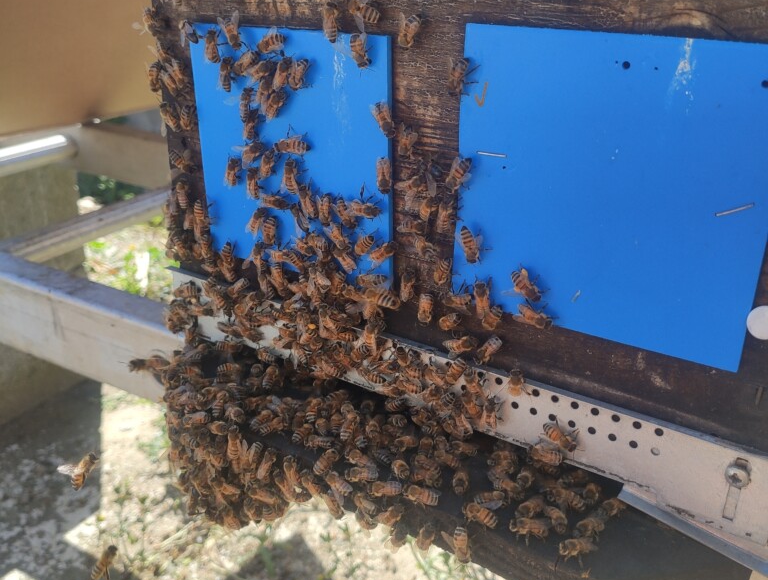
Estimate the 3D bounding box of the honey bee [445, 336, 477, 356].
[{"bbox_3d":[0.029,0.020,0.297,0.014,0.006,0.005,-7,16,36],"label":"honey bee"}]

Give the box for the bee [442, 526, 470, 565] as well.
[{"bbox_3d":[0.027,0.092,0.277,0.008,0.013,0.005,5,24,33],"label":"bee"}]

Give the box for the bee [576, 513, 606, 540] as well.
[{"bbox_3d":[0.073,0.085,0.272,0.013,0.005,0.006,-8,26,-17],"label":"bee"}]

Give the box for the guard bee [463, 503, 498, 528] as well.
[{"bbox_3d":[0.035,0.082,0.277,0.013,0.005,0.006,20,32,37],"label":"guard bee"}]

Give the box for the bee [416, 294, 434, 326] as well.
[{"bbox_3d":[0.016,0.008,0.301,0.006,0.013,0.005,18,29,28],"label":"bee"}]

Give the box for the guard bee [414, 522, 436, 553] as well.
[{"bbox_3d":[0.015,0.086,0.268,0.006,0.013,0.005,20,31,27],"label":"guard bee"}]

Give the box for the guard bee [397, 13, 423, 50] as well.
[{"bbox_3d":[0.009,-0.086,0.258,0.007,0.013,0.005,36,37,17],"label":"guard bee"}]

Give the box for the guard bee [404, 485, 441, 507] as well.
[{"bbox_3d":[0.014,0.078,0.287,0.013,0.005,0.006,9,26,19],"label":"guard bee"}]

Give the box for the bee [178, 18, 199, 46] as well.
[{"bbox_3d":[-0.078,-0.104,0.310,0.007,0.012,0.005,-34,-1,40],"label":"bee"}]

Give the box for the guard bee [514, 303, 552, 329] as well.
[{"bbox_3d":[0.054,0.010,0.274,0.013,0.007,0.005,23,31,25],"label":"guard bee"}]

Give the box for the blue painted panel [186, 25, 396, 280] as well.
[{"bbox_3d":[-0.039,-0.054,0.317,0.097,0.101,0.003,15,29,29],"label":"blue painted panel"}]

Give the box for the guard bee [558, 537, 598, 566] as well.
[{"bbox_3d":[0.066,0.088,0.264,0.013,0.005,0.006,-2,25,-5],"label":"guard bee"}]

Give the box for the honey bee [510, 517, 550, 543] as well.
[{"bbox_3d":[0.052,0.084,0.272,0.013,0.005,0.006,4,25,8],"label":"honey bee"}]

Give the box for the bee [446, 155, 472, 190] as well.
[{"bbox_3d":[0.027,-0.041,0.273,0.006,0.013,0.005,42,38,12],"label":"bee"}]

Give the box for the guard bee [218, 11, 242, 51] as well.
[{"bbox_3d":[-0.060,-0.102,0.306,0.008,0.013,0.005,-5,16,36],"label":"guard bee"}]

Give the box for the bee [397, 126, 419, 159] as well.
[{"bbox_3d":[0.008,-0.053,0.273,0.007,0.012,0.005,24,33,25],"label":"bee"}]

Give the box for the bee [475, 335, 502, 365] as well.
[{"bbox_3d":[0.040,0.023,0.295,0.006,0.013,0.005,43,39,11],"label":"bee"}]

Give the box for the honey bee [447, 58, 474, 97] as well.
[{"bbox_3d":[0.025,-0.070,0.254,0.007,0.013,0.005,34,36,18],"label":"honey bee"}]

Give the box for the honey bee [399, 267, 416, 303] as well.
[{"bbox_3d":[0.009,-0.002,0.302,0.006,0.014,0.005,21,30,26],"label":"honey bee"}]

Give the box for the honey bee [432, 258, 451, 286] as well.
[{"bbox_3d":[0.022,-0.006,0.285,0.006,0.013,0.005,30,50,21],"label":"honey bee"}]

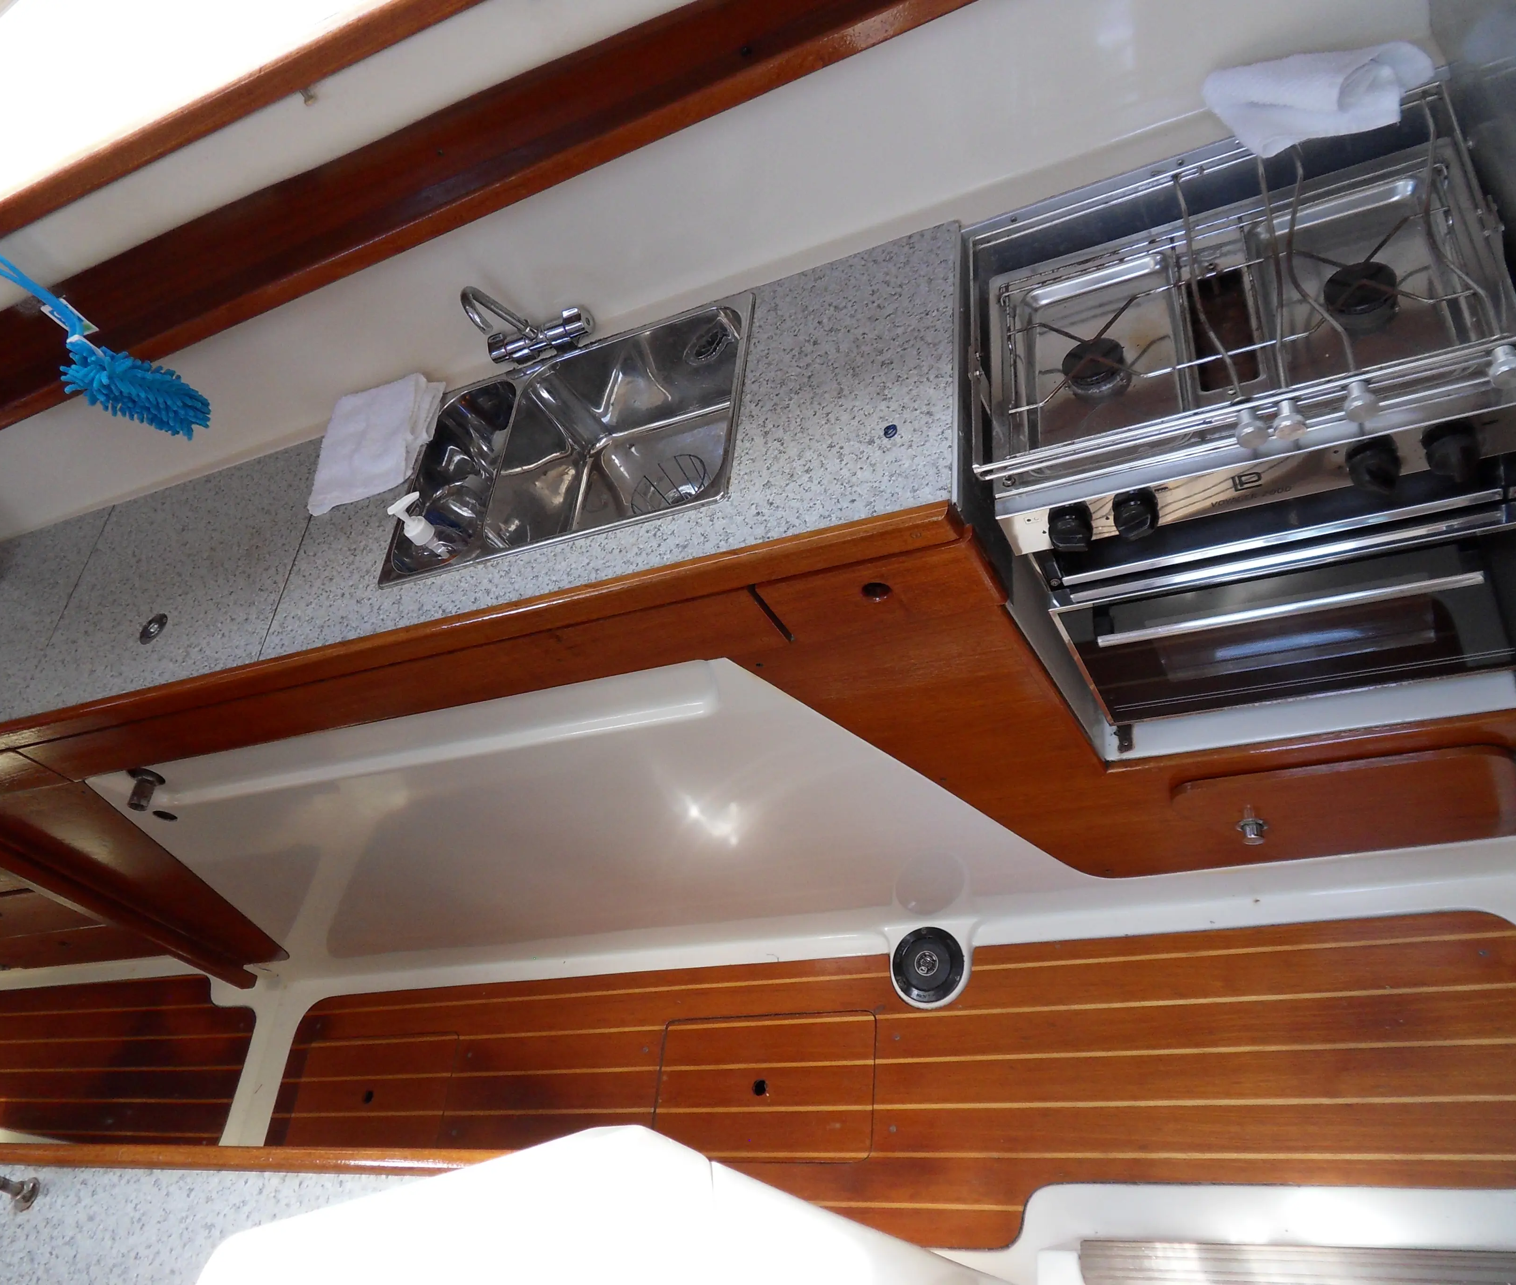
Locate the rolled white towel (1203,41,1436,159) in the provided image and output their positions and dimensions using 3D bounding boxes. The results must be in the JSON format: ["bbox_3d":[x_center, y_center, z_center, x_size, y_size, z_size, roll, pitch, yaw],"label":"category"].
[{"bbox_3d":[0.590,-0.570,1.252,0.211,0.071,0.114,-11,56,25],"label":"rolled white towel"}]

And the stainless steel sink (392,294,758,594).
[{"bbox_3d":[-0.225,-0.233,1.661,0.539,0.159,0.352,-11,56,25],"label":"stainless steel sink"}]

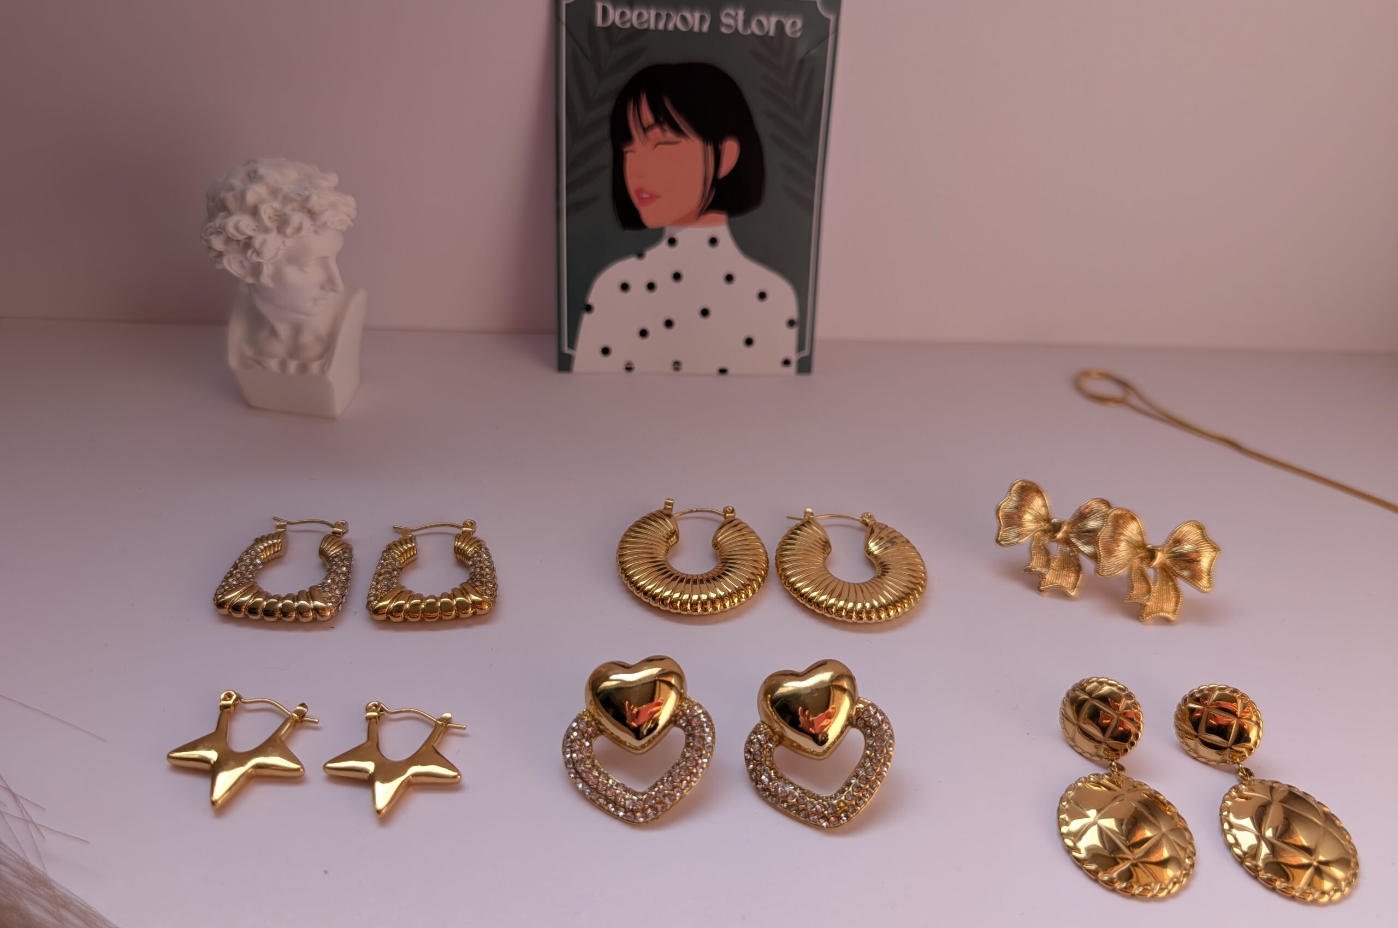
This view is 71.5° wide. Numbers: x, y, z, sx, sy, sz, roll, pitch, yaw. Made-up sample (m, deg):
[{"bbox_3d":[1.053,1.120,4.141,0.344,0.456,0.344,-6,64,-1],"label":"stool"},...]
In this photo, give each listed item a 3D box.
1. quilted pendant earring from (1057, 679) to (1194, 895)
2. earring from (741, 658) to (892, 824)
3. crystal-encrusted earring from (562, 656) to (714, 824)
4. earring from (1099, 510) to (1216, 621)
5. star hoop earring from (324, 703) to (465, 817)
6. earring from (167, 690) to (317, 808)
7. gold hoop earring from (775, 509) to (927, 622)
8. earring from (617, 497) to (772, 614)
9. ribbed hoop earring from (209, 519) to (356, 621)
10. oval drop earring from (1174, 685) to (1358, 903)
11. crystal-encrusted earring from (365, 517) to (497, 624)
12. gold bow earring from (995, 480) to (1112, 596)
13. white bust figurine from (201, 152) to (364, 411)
[{"bbox_3d":[0.075,0.059,0.175,0.021,0.013,0.041,6,43,1],"label":"quilted pendant earring"},{"bbox_3d":[0.022,0.051,0.176,0.027,0.012,0.029,-4,55,-8],"label":"earring"},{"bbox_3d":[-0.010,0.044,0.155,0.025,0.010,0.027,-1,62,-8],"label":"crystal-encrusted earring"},{"bbox_3d":[0.105,0.025,0.225,0.028,0.012,0.025,10,68,2],"label":"earring"},{"bbox_3d":[-0.053,0.052,0.171,0.024,0.005,0.024,2,33,-4],"label":"star hoop earring"},{"bbox_3d":[-0.072,0.045,0.153,0.022,0.005,0.023,5,36,0],"label":"earring"},{"bbox_3d":[0.035,0.023,0.223,0.034,0.008,0.037,3,33,-3],"label":"gold hoop earring"},{"bbox_3d":[-0.001,0.018,0.194,0.030,0.008,0.032,3,36,-2],"label":"earring"},{"bbox_3d":[-0.077,0.020,0.185,0.023,0.006,0.027,2,36,-3],"label":"ribbed hoop earring"},{"bbox_3d":[0.101,0.060,0.176,0.021,0.013,0.041,-5,44,-14],"label":"oval drop earring"},{"bbox_3d":[-0.050,0.020,0.187,0.023,0.006,0.027,-1,36,-7],"label":"crystal-encrusted earring"},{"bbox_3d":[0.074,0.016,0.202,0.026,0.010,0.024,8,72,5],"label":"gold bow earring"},{"bbox_3d":[-0.093,-0.041,0.222,0.036,0.059,0.030,5,36,0],"label":"white bust figurine"}]

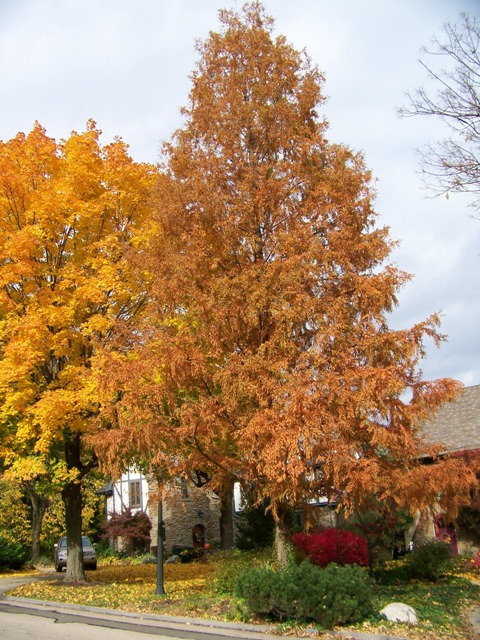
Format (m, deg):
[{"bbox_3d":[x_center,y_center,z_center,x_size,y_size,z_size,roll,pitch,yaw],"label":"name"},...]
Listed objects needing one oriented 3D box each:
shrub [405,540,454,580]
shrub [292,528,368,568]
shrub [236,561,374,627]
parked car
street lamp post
[{"bbox_3d":[5.410,6.922,18.652,1.330,1.065,1.300,-7,-19,14],"label":"shrub"},{"bbox_3d":[3.085,7.953,22.440,2.650,1.370,2.100,-4,-19,6],"label":"shrub"},{"bbox_3d":[1.107,4.819,11.521,2.400,1.003,1.900,-3,-18,4],"label":"shrub"},{"bbox_3d":[-7.965,11.279,31.294,1.850,1.632,4.650,4,-19,-16],"label":"parked car"},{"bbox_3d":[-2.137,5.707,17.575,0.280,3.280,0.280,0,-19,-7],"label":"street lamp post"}]

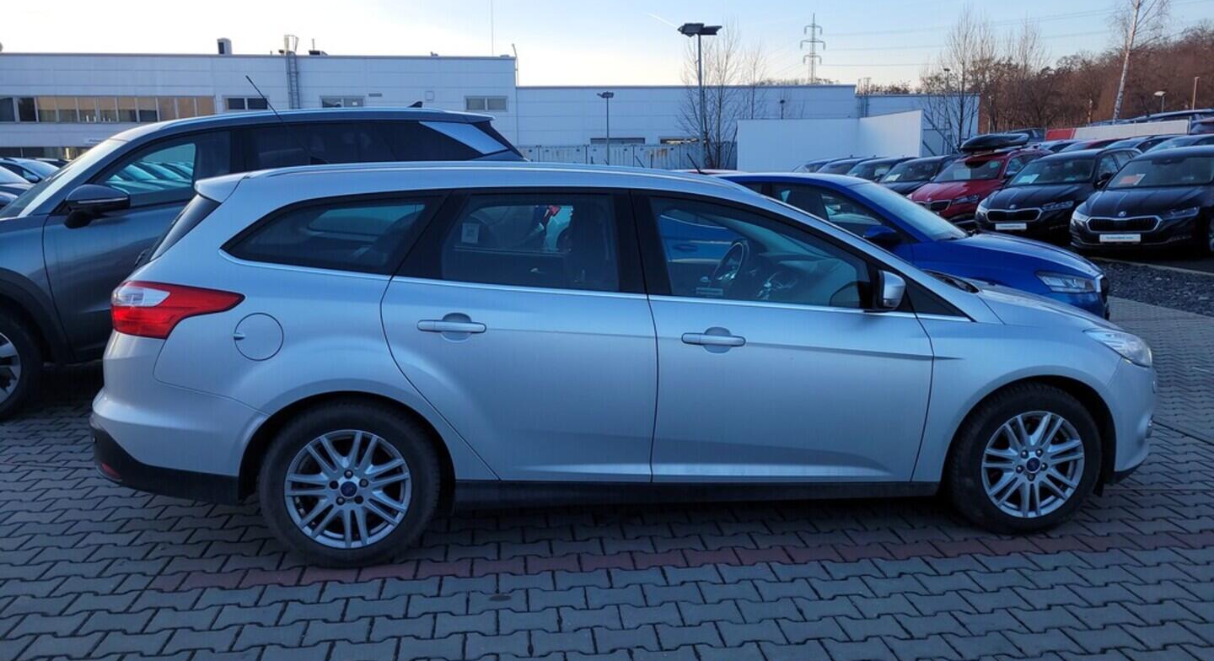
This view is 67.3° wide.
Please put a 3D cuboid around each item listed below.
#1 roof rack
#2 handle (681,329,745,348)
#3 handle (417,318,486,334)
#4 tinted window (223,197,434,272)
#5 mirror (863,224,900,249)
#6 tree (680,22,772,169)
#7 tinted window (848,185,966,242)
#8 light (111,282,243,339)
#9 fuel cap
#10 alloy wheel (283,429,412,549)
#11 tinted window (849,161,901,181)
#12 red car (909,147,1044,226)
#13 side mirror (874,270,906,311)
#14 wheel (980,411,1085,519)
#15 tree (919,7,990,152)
[{"bbox_3d":[8.391,-4.047,19.700,1.930,0.380,0.790,-13,16,-38],"label":"roof rack"},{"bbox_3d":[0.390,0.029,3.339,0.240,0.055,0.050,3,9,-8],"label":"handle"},{"bbox_3d":[-0.543,-0.017,3.190,0.235,0.052,0.055,-1,10,-8],"label":"handle"},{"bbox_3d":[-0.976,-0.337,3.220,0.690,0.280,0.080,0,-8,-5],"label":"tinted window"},{"bbox_3d":[1.822,-0.623,6.050,0.200,0.160,0.210,2,11,15],"label":"mirror"},{"bbox_3d":[5.355,-9.852,41.161,4.180,7.990,3.800,0,10,0],"label":"tree"},{"bbox_3d":[2.258,-0.884,6.863,0.854,0.170,1.380,30,16,8],"label":"tinted window"},{"bbox_3d":[-1.528,-0.085,3.227,0.530,0.205,0.290,-1,10,-8],"label":"light"},{"bbox_3d":[-1.202,0.023,3.137,0.166,0.170,0.030,0,10,-2],"label":"fuel cap"},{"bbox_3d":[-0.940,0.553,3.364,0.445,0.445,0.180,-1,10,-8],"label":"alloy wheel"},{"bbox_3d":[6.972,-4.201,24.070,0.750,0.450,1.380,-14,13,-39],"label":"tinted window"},{"bbox_3d":[8.025,-2.966,19.295,4.340,1.570,1.830,-14,13,-39],"label":"red car"},{"bbox_3d":[1.037,-0.150,3.384,0.105,0.153,0.190,-1,10,-8],"label":"side mirror"},{"bbox_3d":[1.688,0.523,3.708,0.444,0.444,0.180,-1,10,-8],"label":"wheel"},{"bbox_3d":[14.469,-9.409,38.156,2.960,8.110,3.000,0,10,0],"label":"tree"}]

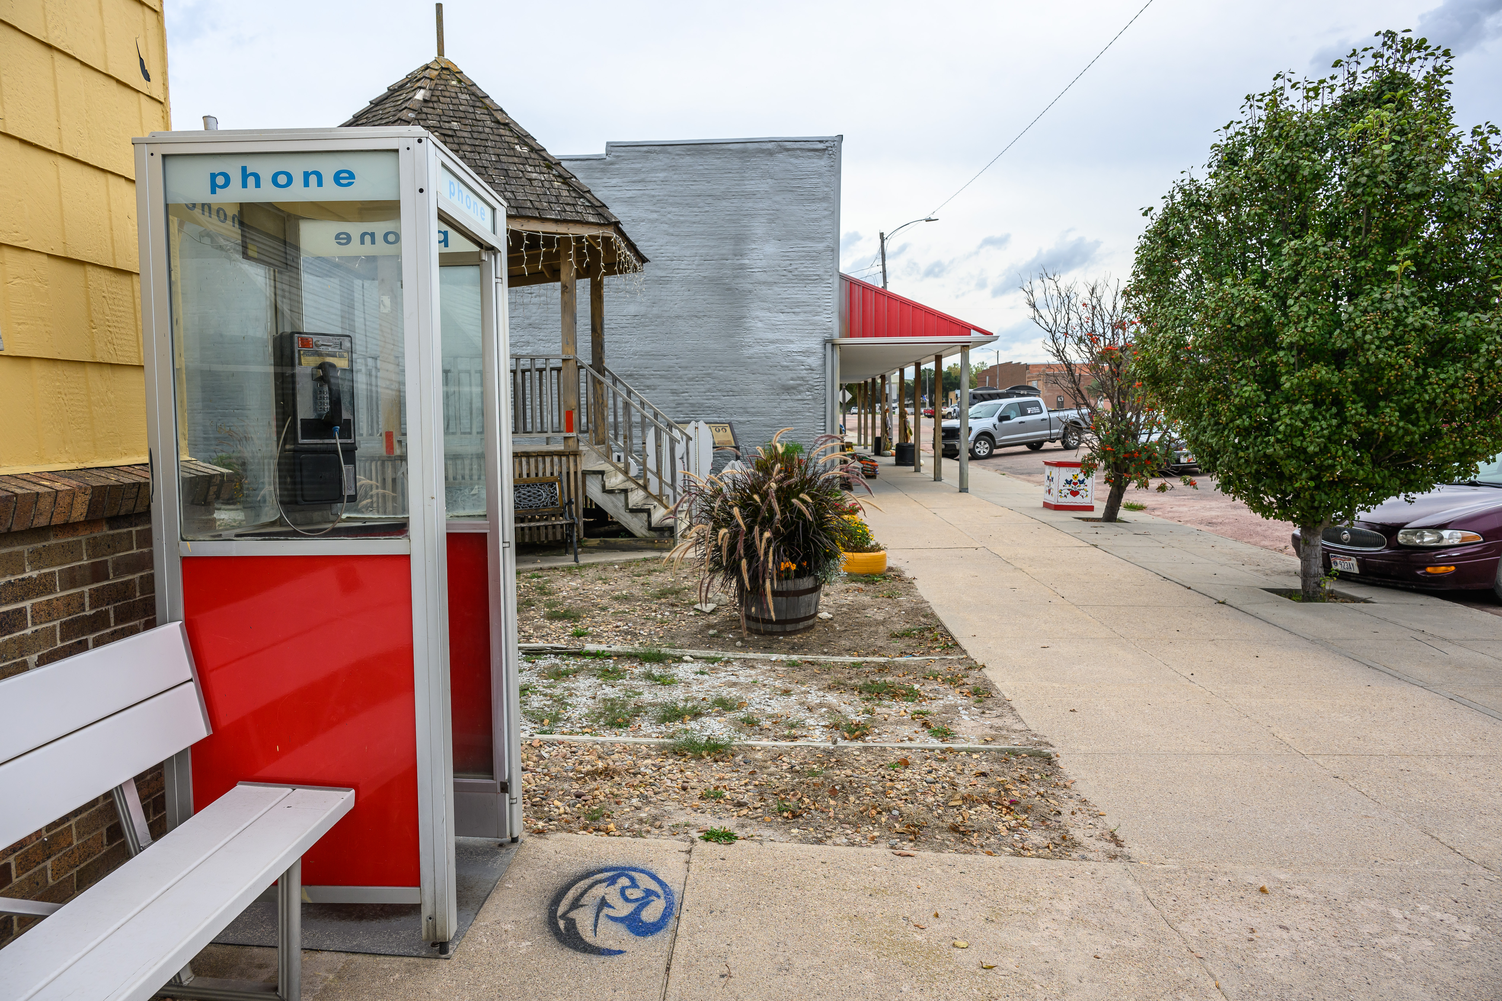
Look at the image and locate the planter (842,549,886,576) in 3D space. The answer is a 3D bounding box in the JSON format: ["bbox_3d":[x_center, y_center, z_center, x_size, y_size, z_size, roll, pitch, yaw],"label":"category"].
[{"bbox_3d":[0.992,0.564,9.560,0.600,0.200,0.600,0,5,0],"label":"planter"}]

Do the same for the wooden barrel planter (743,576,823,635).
[{"bbox_3d":[0.210,0.698,6.963,0.600,0.380,0.600,0,5,0],"label":"wooden barrel planter"}]

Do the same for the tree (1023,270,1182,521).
[{"bbox_3d":[4.895,-1.431,13.715,2.200,3.394,2.100,0,5,0],"label":"tree"}]

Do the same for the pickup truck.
[{"bbox_3d":[9.070,-2.585,34.750,6.050,1.950,2.100,-7,7,-26],"label":"pickup truck"}]

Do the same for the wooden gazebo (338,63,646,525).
[{"bbox_3d":[-3.481,-2.337,11.557,4.342,5.422,4.913,0,5,1],"label":"wooden gazebo"}]

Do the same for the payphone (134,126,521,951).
[{"bbox_3d":[-1.222,0.105,3.092,0.785,2.256,0.771,0,4,1],"label":"payphone"}]

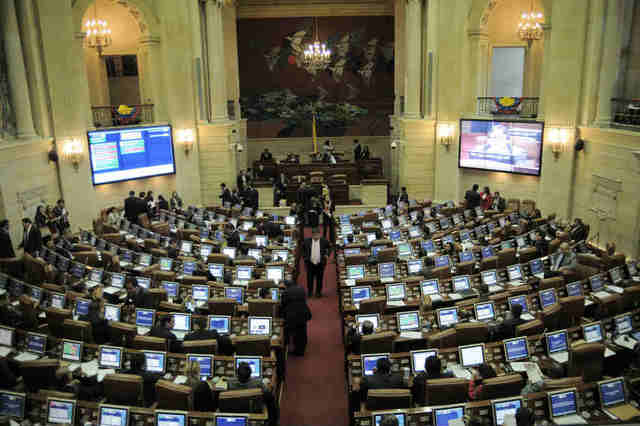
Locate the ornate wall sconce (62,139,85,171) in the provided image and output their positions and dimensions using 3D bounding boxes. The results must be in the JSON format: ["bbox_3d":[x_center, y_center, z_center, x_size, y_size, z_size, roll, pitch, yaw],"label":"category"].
[{"bbox_3d":[-9.040,-2.127,17.591,0.620,1.130,0.330,-9,14,-33],"label":"ornate wall sconce"}]

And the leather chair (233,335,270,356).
[{"bbox_3d":[-1.062,2.421,7.827,0.600,1.050,0.620,-2,12,-3],"label":"leather chair"}]

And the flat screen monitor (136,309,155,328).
[{"bbox_3d":[-3.298,1.981,9.032,0.395,0.335,0.085,3,-2,18],"label":"flat screen monitor"}]

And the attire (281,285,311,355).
[{"bbox_3d":[-0.480,2.056,9.342,0.560,1.530,0.360,-4,13,-15],"label":"attire"}]

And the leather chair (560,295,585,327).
[{"bbox_3d":[4.301,1.959,8.685,0.600,1.080,0.620,-5,14,-16],"label":"leather chair"}]

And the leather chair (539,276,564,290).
[{"bbox_3d":[4.619,1.824,10.111,0.600,1.050,0.620,-5,12,-18],"label":"leather chair"}]

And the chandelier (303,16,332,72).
[{"bbox_3d":[-0.154,-6.386,18.396,1.055,1.920,1.055,-1,12,0],"label":"chandelier"}]

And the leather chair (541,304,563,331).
[{"bbox_3d":[3.873,2.143,8.643,0.600,1.050,0.620,-7,13,-27],"label":"leather chair"}]

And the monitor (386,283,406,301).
[{"bbox_3d":[1.436,1.478,8.971,0.375,0.295,0.060,-4,-11,-10],"label":"monitor"}]

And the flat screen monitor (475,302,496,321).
[{"bbox_3d":[2.779,1.660,8.060,0.375,0.295,0.060,-4,-11,-13],"label":"flat screen monitor"}]

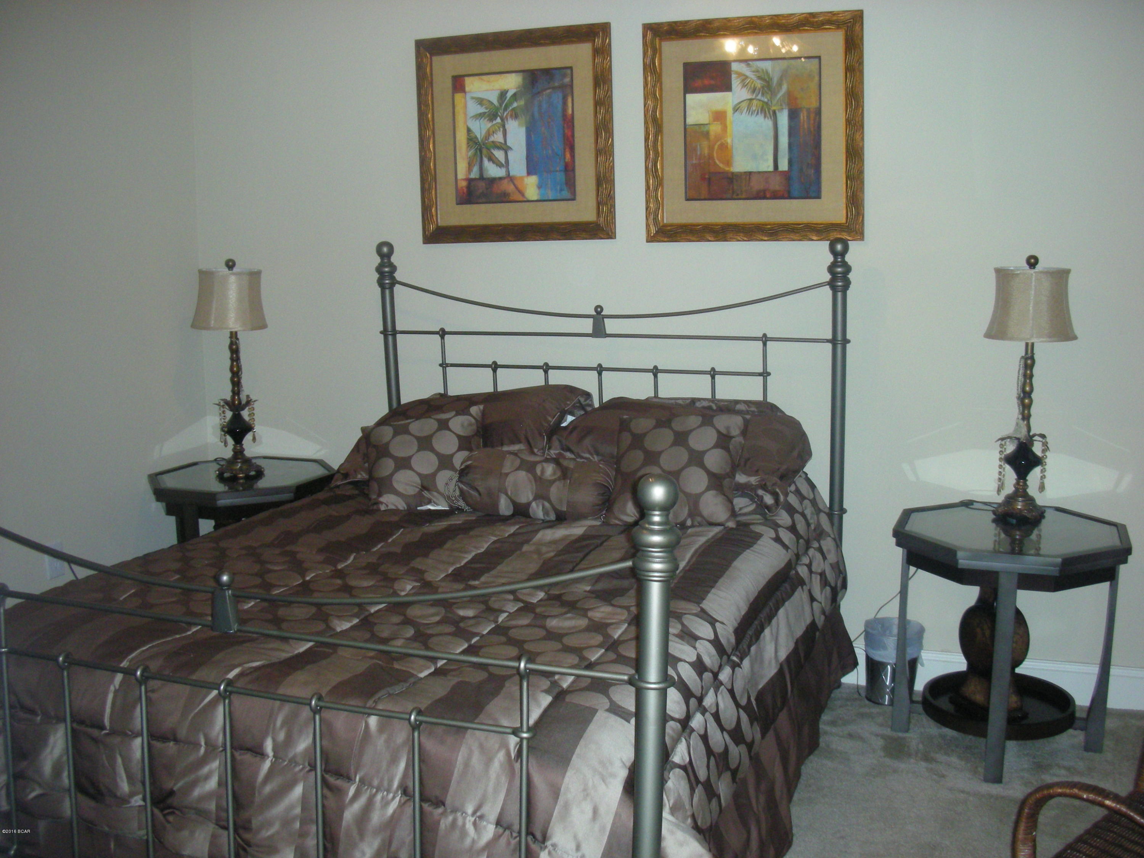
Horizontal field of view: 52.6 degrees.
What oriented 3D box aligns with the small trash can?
[{"bbox_3d":[1.010,0.737,3.644,0.187,0.242,0.187,3,10,19],"label":"small trash can"}]

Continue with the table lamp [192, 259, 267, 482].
[{"bbox_3d":[-1.179,-0.213,4.021,0.270,0.760,0.270,3,10,19],"label":"table lamp"}]

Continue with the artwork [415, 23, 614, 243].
[{"bbox_3d":[-0.195,-0.981,3.891,0.700,0.695,0.040,2,9,20],"label":"artwork"}]

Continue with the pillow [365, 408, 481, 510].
[{"bbox_3d":[-0.446,0.091,3.466,0.370,0.140,0.360,-7,48,14],"label":"pillow"}]

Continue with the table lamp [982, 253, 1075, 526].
[{"bbox_3d":[1.304,-0.122,3.313,0.269,0.759,0.269,3,10,19],"label":"table lamp"}]

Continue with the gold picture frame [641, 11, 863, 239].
[{"bbox_3d":[0.564,-0.935,3.622,0.690,0.695,0.040,2,10,20],"label":"gold picture frame"}]

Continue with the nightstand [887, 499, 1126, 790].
[{"bbox_3d":[1.220,0.588,3.263,0.627,0.651,0.627,3,10,22],"label":"nightstand"}]

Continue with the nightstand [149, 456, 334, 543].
[{"bbox_3d":[-1.158,0.476,4.134,0.627,0.651,0.627,3,10,20],"label":"nightstand"}]

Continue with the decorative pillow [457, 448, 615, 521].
[{"bbox_3d":[-0.089,0.138,3.312,0.450,0.190,0.190,4,10,24],"label":"decorative pillow"}]

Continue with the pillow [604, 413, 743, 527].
[{"bbox_3d":[0.308,0.100,3.244,0.360,0.355,0.140,3,-28,12],"label":"pillow"}]

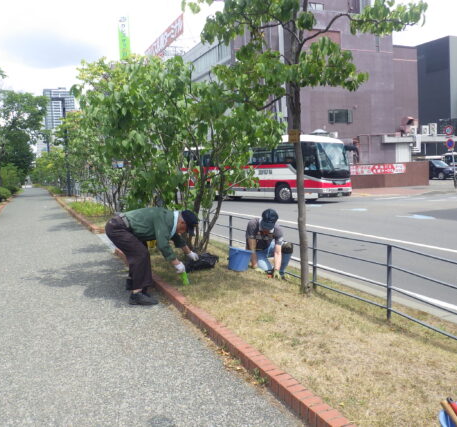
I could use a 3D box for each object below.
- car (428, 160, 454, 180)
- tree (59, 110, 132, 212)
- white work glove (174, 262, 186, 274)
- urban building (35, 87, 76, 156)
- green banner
[{"bbox_3d":[19.052,-4.063,43.000,1.730,1.740,4.450,-6,7,-33],"label":"car"},{"bbox_3d":[-3.980,-1.604,14.200,2.500,3.200,2.500,-5,6,-24],"label":"tree"},{"bbox_3d":[-0.511,0.582,4.900,0.120,0.125,0.100,-3,6,-8],"label":"white work glove"},{"bbox_3d":[-192.184,-93.526,525.000,34.000,95.000,30.000,-5,6,-24],"label":"urban building"},{"bbox_3d":[-20.335,-34.315,90.000,2.200,9.000,0.400,-5,6,-24],"label":"green banner"}]

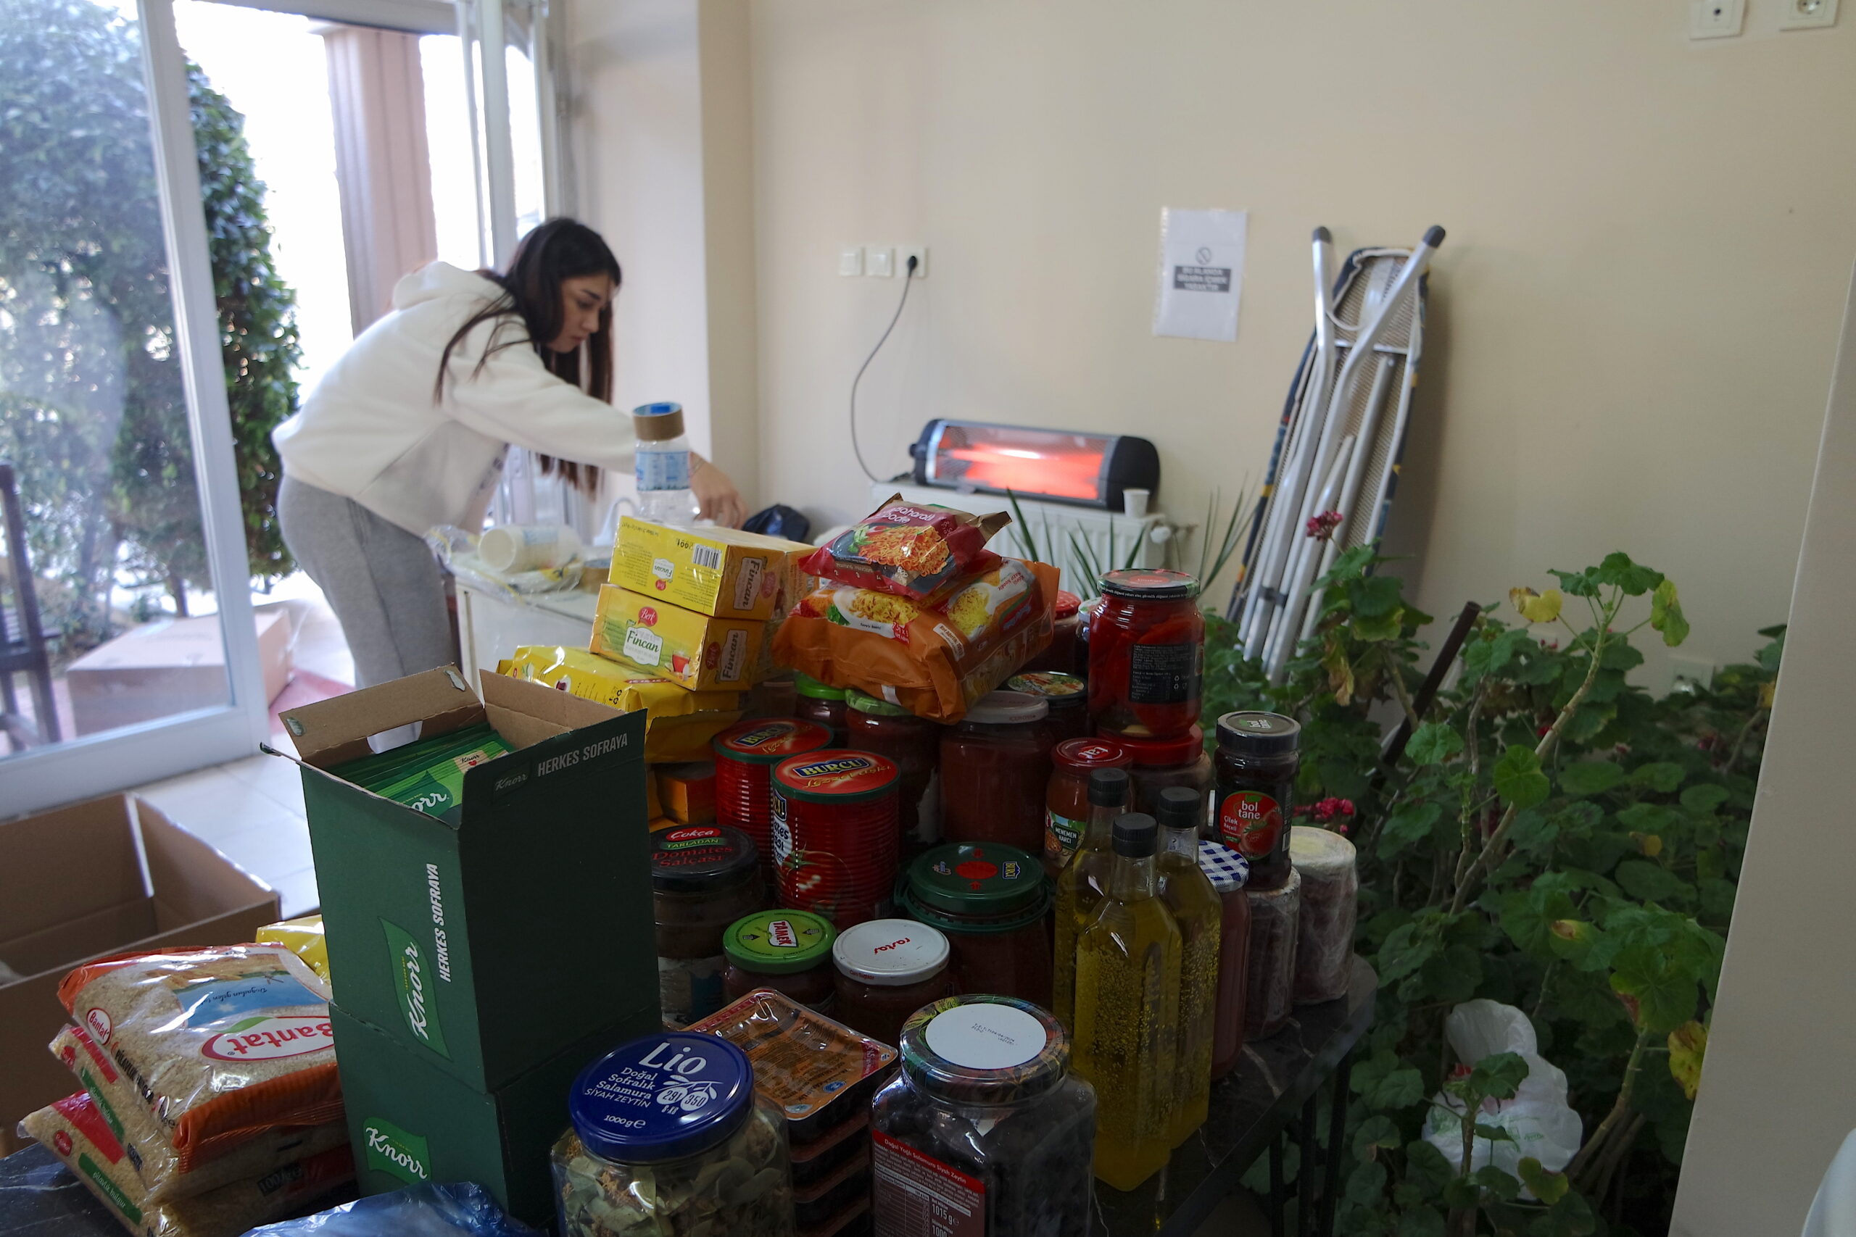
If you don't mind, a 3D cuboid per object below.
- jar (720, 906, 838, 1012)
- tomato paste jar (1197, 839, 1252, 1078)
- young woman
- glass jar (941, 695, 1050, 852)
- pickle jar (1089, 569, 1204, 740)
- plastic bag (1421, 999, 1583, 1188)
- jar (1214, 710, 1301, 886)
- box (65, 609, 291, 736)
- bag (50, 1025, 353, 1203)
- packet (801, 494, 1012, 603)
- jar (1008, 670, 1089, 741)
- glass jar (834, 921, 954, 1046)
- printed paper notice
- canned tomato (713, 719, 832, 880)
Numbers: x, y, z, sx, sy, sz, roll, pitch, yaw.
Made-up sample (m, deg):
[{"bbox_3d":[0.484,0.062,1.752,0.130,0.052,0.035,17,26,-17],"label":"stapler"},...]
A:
[{"bbox_3d":[-0.110,0.303,0.933,0.088,0.145,0.088,1,14,0],"label":"jar"},{"bbox_3d":[0.221,0.279,1.008,0.078,0.180,0.078,1,14,0],"label":"tomato paste jar"},{"bbox_3d":[-0.780,0.007,2.376,0.800,1.475,0.500,4,15,15],"label":"young woman"},{"bbox_3d":[0.069,0.187,1.295,0.113,0.203,0.113,1,14,0],"label":"glass jar"},{"bbox_3d":[0.190,0.032,1.075,0.099,0.129,0.099,1,14,0],"label":"pickle jar"},{"bbox_3d":[0.799,0.658,1.720,0.205,0.220,0.180,1,14,0],"label":"plastic bag"},{"bbox_3d":[0.275,0.155,1.044,0.068,0.137,0.068,3,14,10],"label":"jar"},{"bbox_3d":[-2.427,0.187,4.079,0.435,0.238,0.639,-3,15,-12],"label":"box"},{"bbox_3d":[-0.517,0.321,0.873,0.200,0.048,0.130,14,19,42],"label":"bag"},{"bbox_3d":[-0.020,-0.071,1.240,0.136,0.037,0.155,17,41,32],"label":"packet"},{"bbox_3d":[0.136,0.165,1.423,0.100,0.186,0.100,1,14,0],"label":"jar"},{"bbox_3d":[-0.026,0.310,0.909,0.088,0.152,0.088,1,14,0],"label":"glass jar"},{"bbox_3d":[0.658,-0.838,3.015,0.226,0.303,0.005,15,20,36],"label":"printed paper notice"},{"bbox_3d":[-0.133,0.161,1.077,0.102,0.120,0.102,1,14,0],"label":"canned tomato"}]

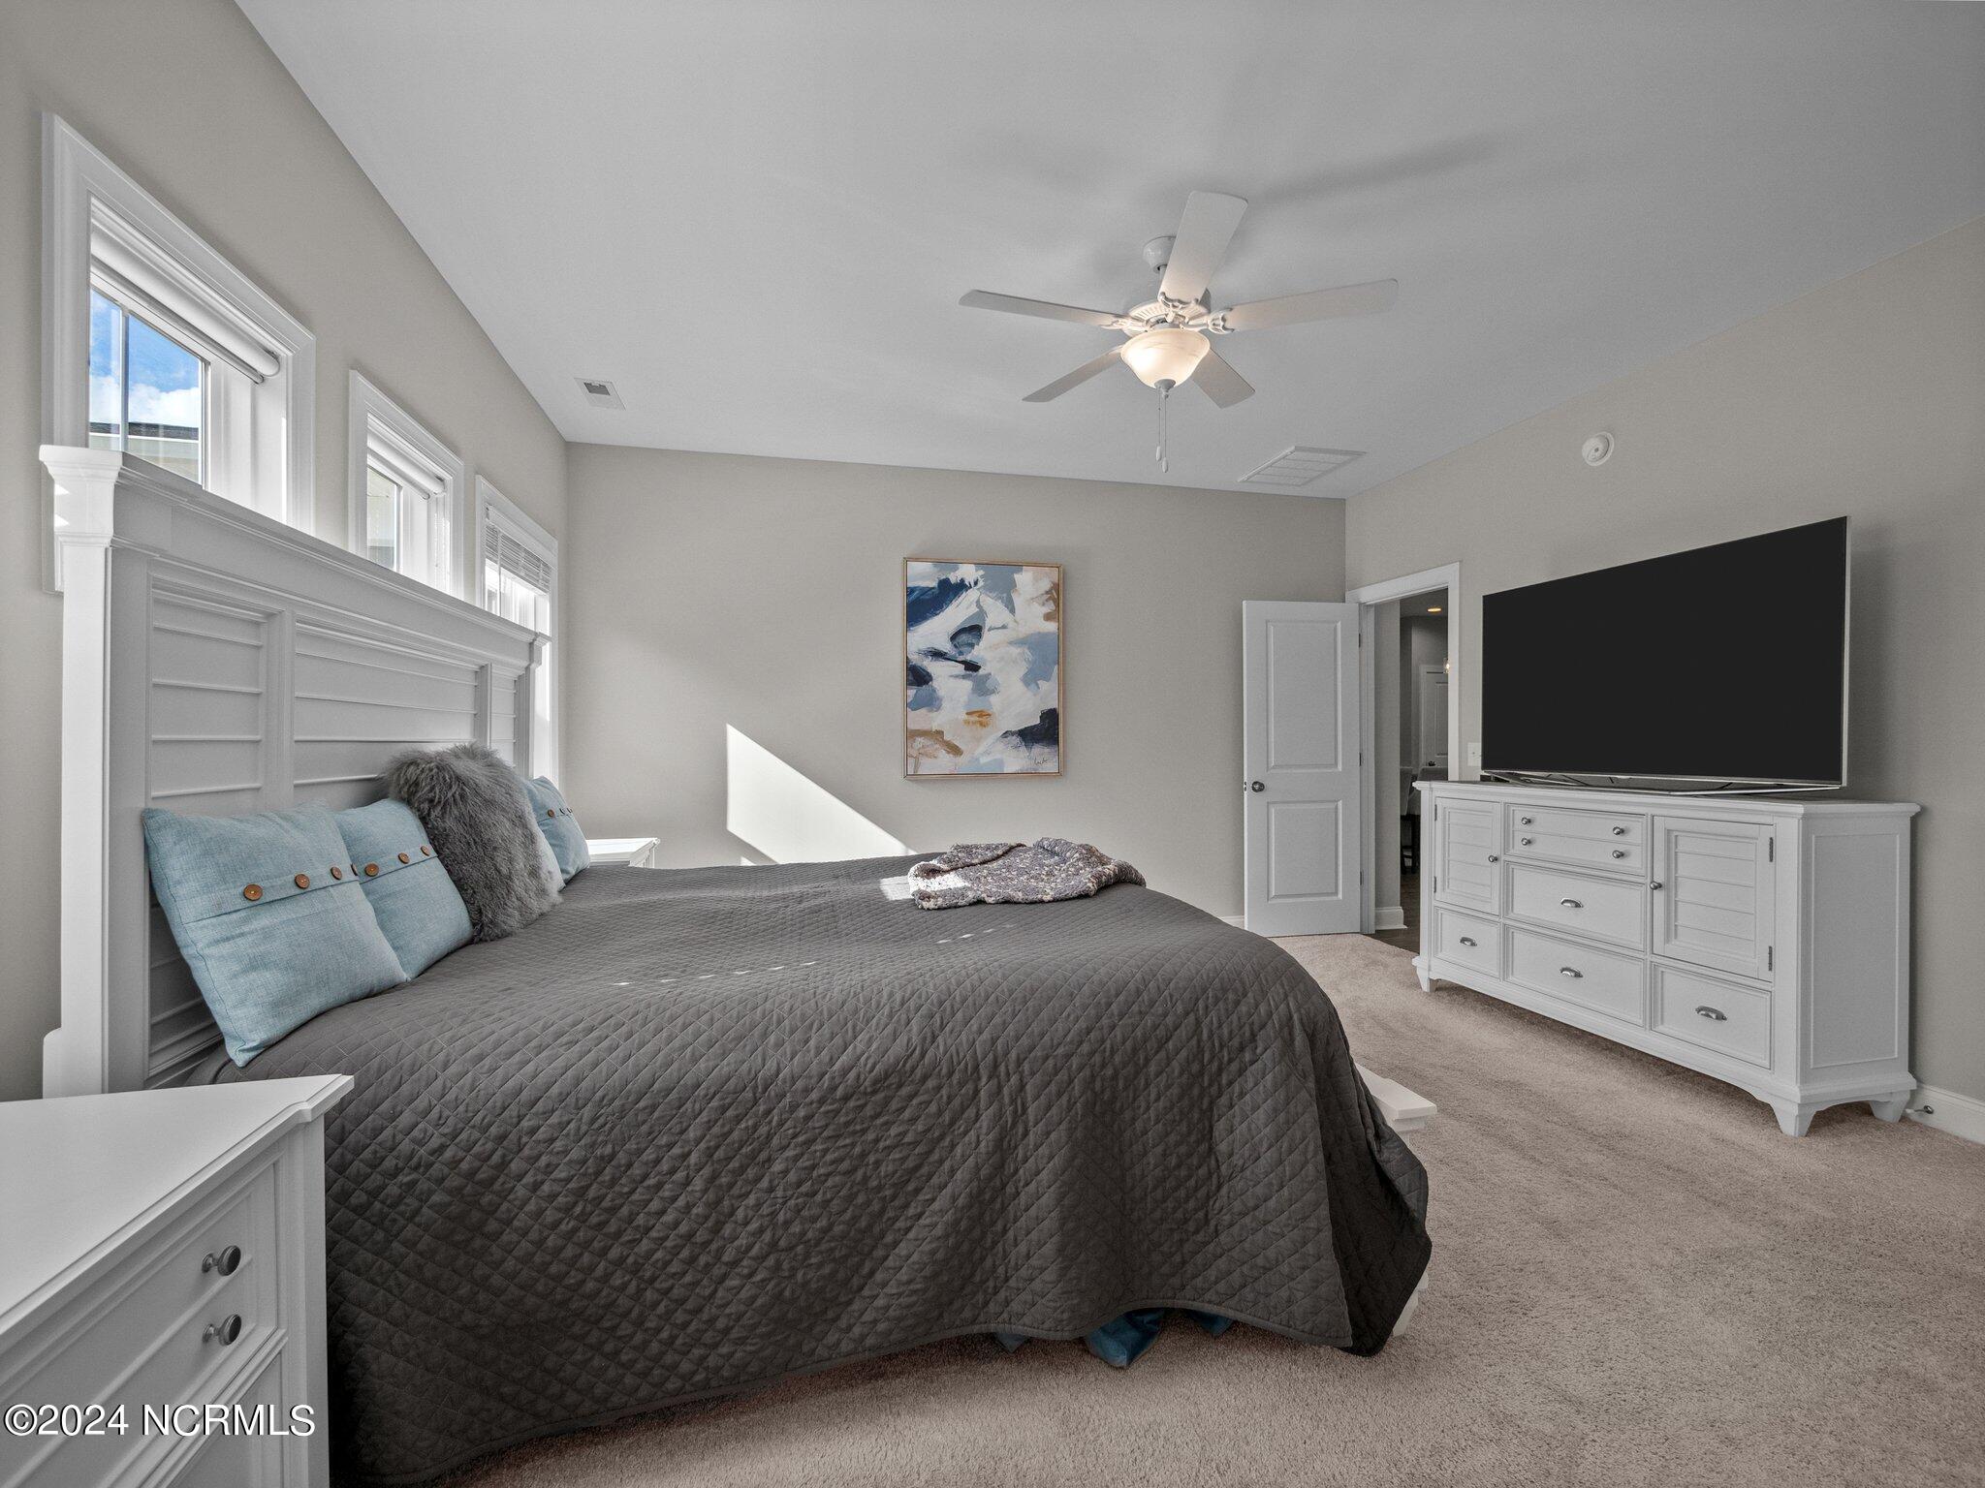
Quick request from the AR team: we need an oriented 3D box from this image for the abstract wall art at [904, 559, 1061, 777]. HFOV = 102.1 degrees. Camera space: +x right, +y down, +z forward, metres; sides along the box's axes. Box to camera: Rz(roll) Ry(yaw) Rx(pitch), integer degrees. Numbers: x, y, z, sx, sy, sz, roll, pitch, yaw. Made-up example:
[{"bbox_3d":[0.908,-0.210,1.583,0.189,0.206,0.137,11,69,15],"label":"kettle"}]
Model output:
[{"bbox_3d":[-0.026,-0.426,4.579,0.940,1.235,0.045,0,0,-15],"label":"abstract wall art"}]

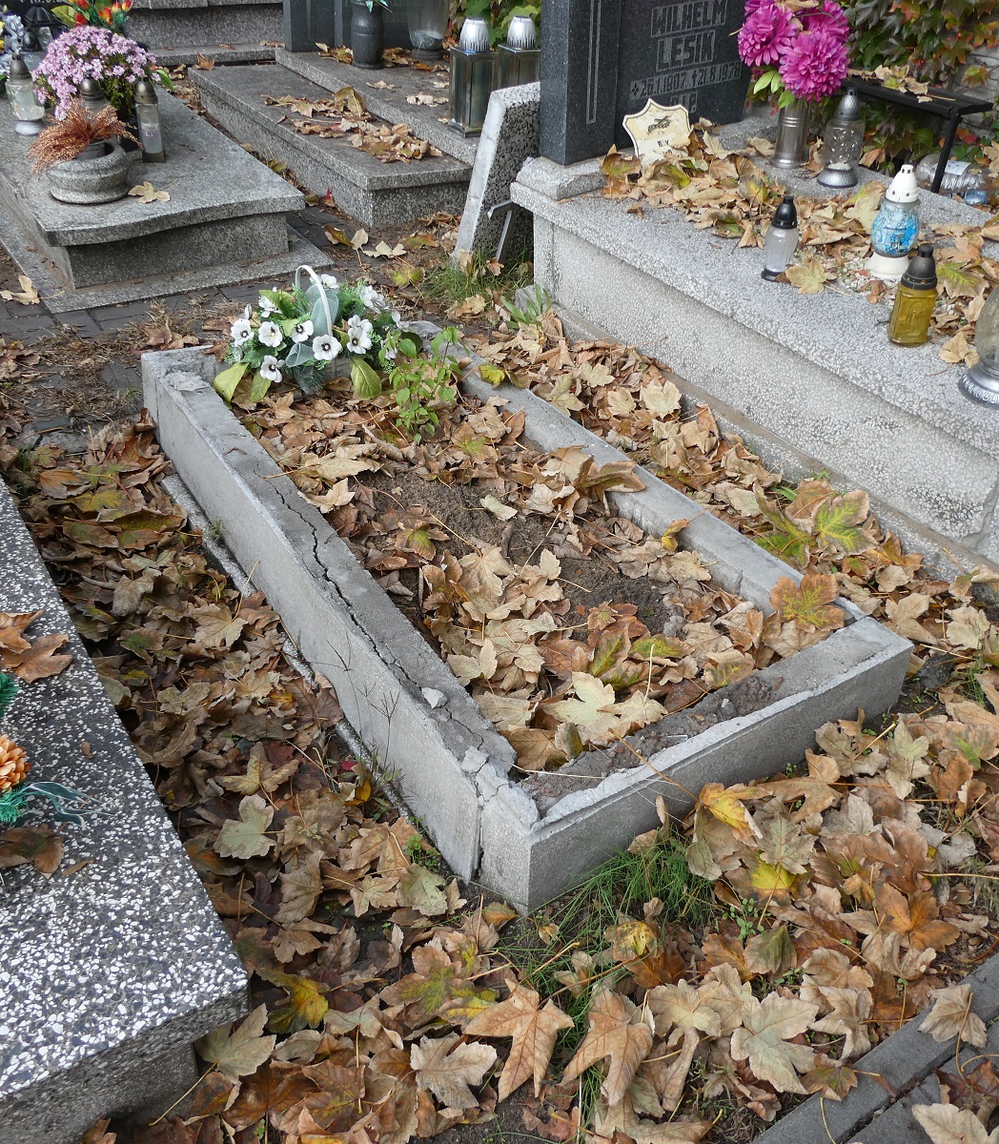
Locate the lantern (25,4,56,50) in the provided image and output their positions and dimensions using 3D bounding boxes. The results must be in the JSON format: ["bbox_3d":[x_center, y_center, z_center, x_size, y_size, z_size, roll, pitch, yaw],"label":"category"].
[{"bbox_3d":[-2.026,-2.399,4.644,0.155,0.190,0.155,-20,43,-27],"label":"lantern"}]

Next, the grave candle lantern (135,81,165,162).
[{"bbox_3d":[-1.204,-1.546,3.625,0.078,0.245,0.078,-21,42,-27],"label":"grave candle lantern"}]

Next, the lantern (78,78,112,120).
[{"bbox_3d":[-1.443,-1.621,3.758,0.100,0.249,0.100,-20,43,-27],"label":"lantern"}]

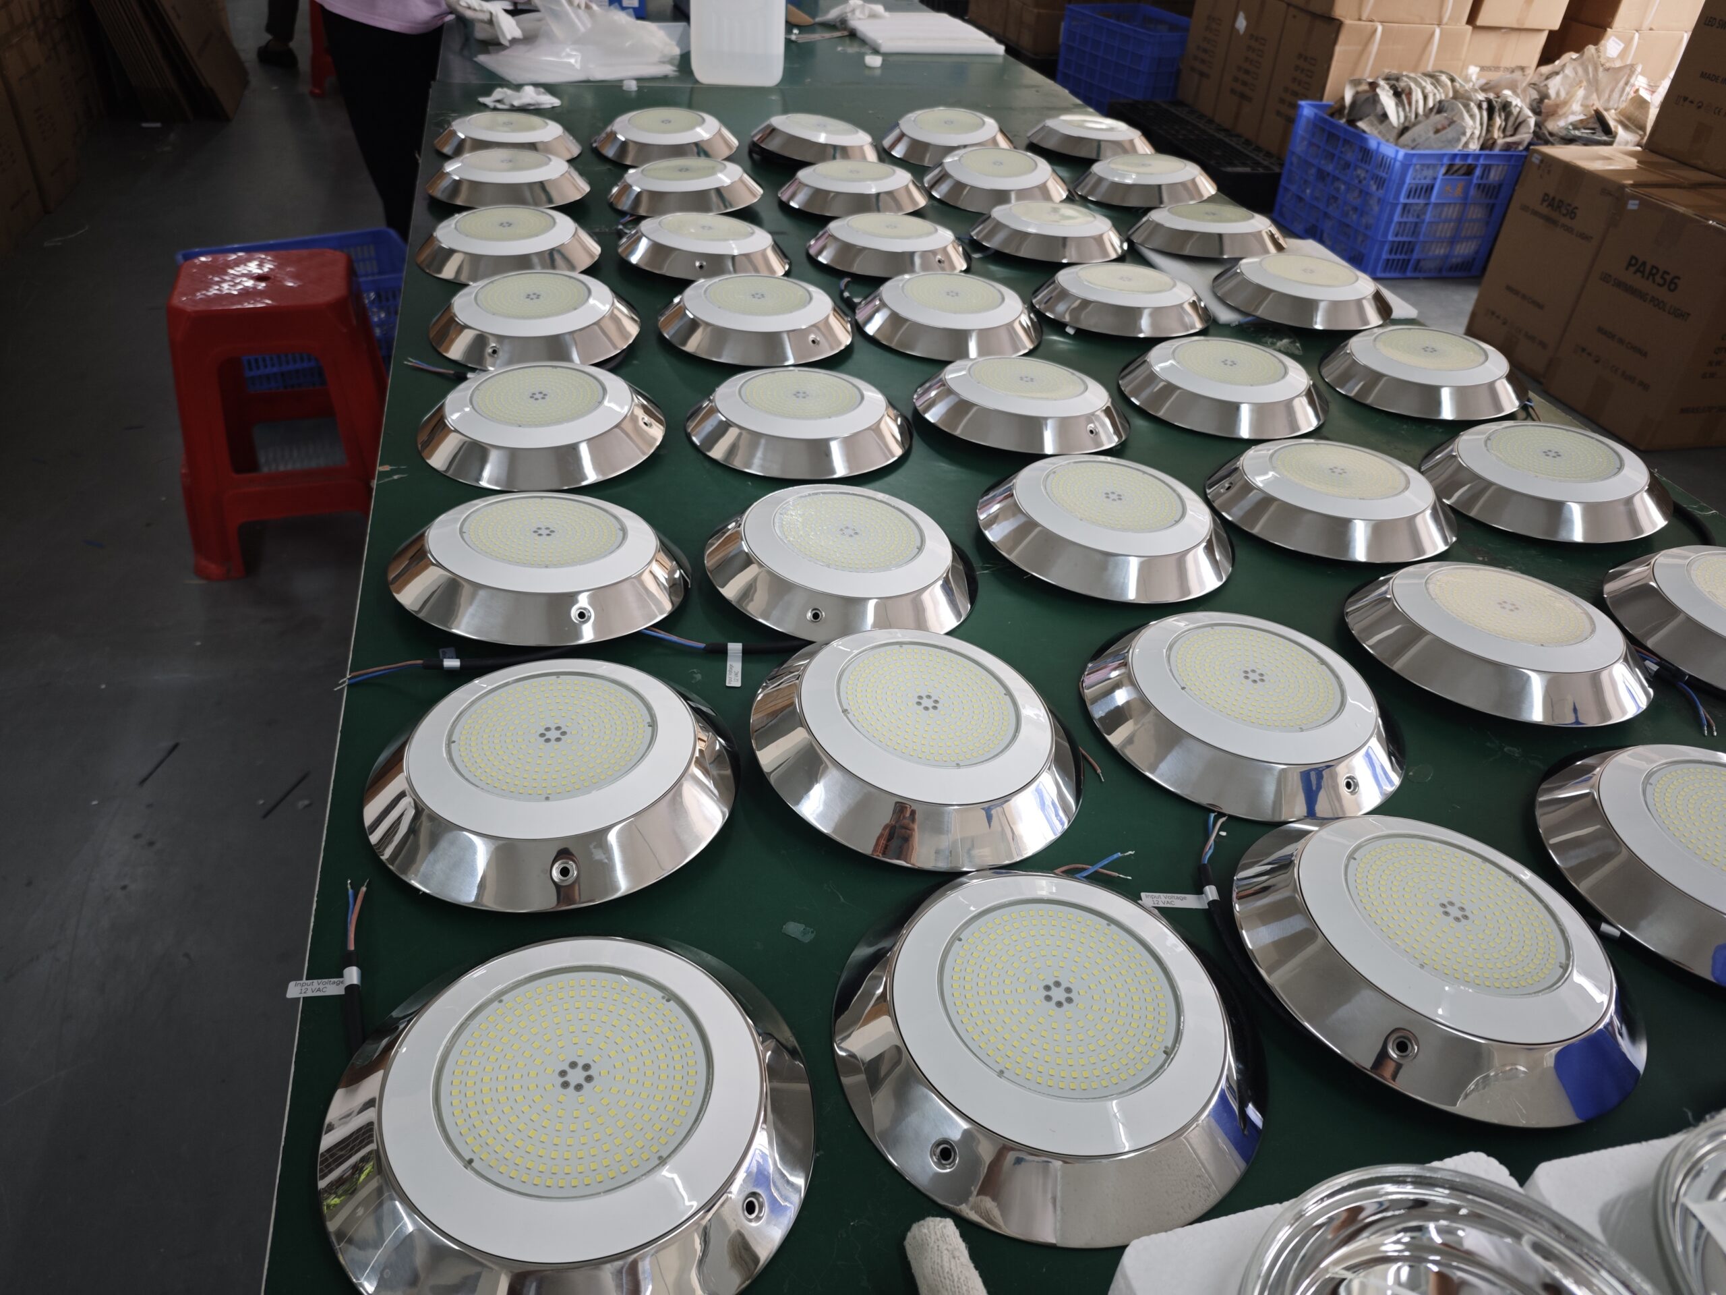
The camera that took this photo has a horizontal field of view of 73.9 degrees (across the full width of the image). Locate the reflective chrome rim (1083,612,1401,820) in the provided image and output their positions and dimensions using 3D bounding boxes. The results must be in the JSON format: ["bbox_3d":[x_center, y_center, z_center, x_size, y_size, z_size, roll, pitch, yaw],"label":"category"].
[{"bbox_3d":[0.277,0.035,0.825,0.230,0.029,0.230,6,36,0],"label":"reflective chrome rim"}]

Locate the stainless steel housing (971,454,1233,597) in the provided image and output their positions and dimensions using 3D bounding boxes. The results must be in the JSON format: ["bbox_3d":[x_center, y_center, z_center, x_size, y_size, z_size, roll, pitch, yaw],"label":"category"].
[{"bbox_3d":[0.222,-0.121,1.036,0.235,0.041,0.235,6,37,-1],"label":"stainless steel housing"}]

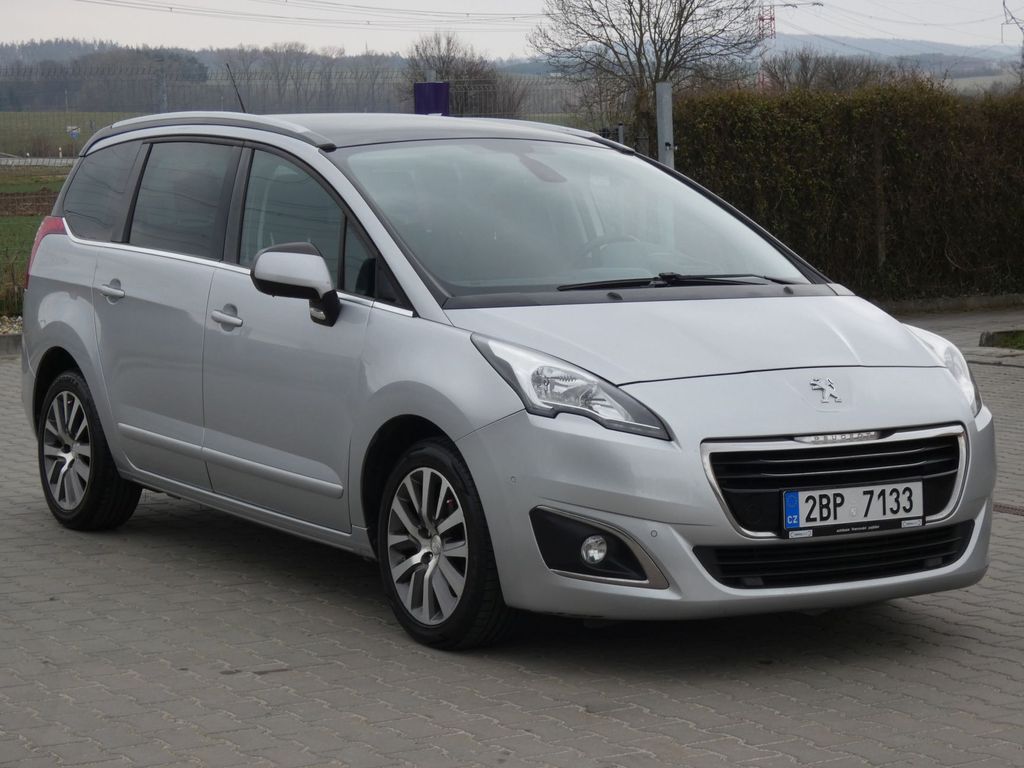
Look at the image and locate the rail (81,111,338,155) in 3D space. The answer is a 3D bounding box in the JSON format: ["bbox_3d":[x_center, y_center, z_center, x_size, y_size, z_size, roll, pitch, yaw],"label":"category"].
[{"bbox_3d":[-1.181,-0.938,8.758,0.090,0.165,2.200,-3,6,-33],"label":"rail"}]

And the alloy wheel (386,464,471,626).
[{"bbox_3d":[-0.190,0.483,7.037,0.190,0.470,0.470,-3,6,-33],"label":"alloy wheel"}]

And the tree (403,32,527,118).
[{"bbox_3d":[-2.236,-13.909,110.000,5.800,5.300,5.500,0,5,0],"label":"tree"}]

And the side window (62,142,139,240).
[{"bbox_3d":[-1.620,-0.756,9.193,0.070,0.410,0.760,21,-5,-28],"label":"side window"}]

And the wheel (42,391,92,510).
[{"bbox_3d":[-1.682,0.261,9.283,0.190,0.472,0.472,-3,6,-33],"label":"wheel"}]

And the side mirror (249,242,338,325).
[{"bbox_3d":[-0.686,-0.313,7.384,0.235,0.265,0.200,-3,6,-33],"label":"side mirror"}]

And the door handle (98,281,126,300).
[{"bbox_3d":[-1.496,-0.347,8.743,0.050,0.055,0.215,-3,6,-33],"label":"door handle"}]

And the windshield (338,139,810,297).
[{"bbox_3d":[0.187,-0.571,7.813,1.460,0.140,1.100,-3,33,-33],"label":"windshield"}]

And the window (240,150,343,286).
[{"bbox_3d":[-0.722,-0.559,7.785,0.060,0.470,0.870,21,-7,-33],"label":"window"}]

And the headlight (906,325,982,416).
[{"bbox_3d":[1.327,-0.052,7.391,0.280,0.275,0.660,-3,6,-33],"label":"headlight"}]

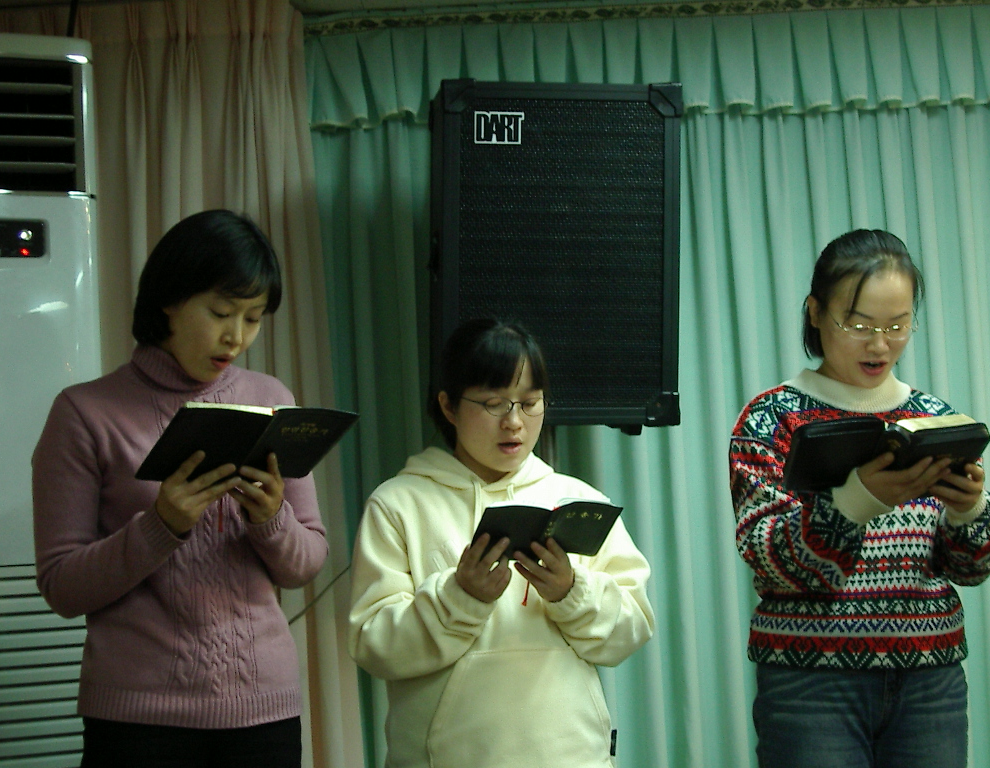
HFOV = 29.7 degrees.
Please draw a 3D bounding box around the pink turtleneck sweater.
[{"bbox_3d":[-0.461,0.221,2.760,0.450,0.575,0.330,0,-7,-28],"label":"pink turtleneck sweater"}]

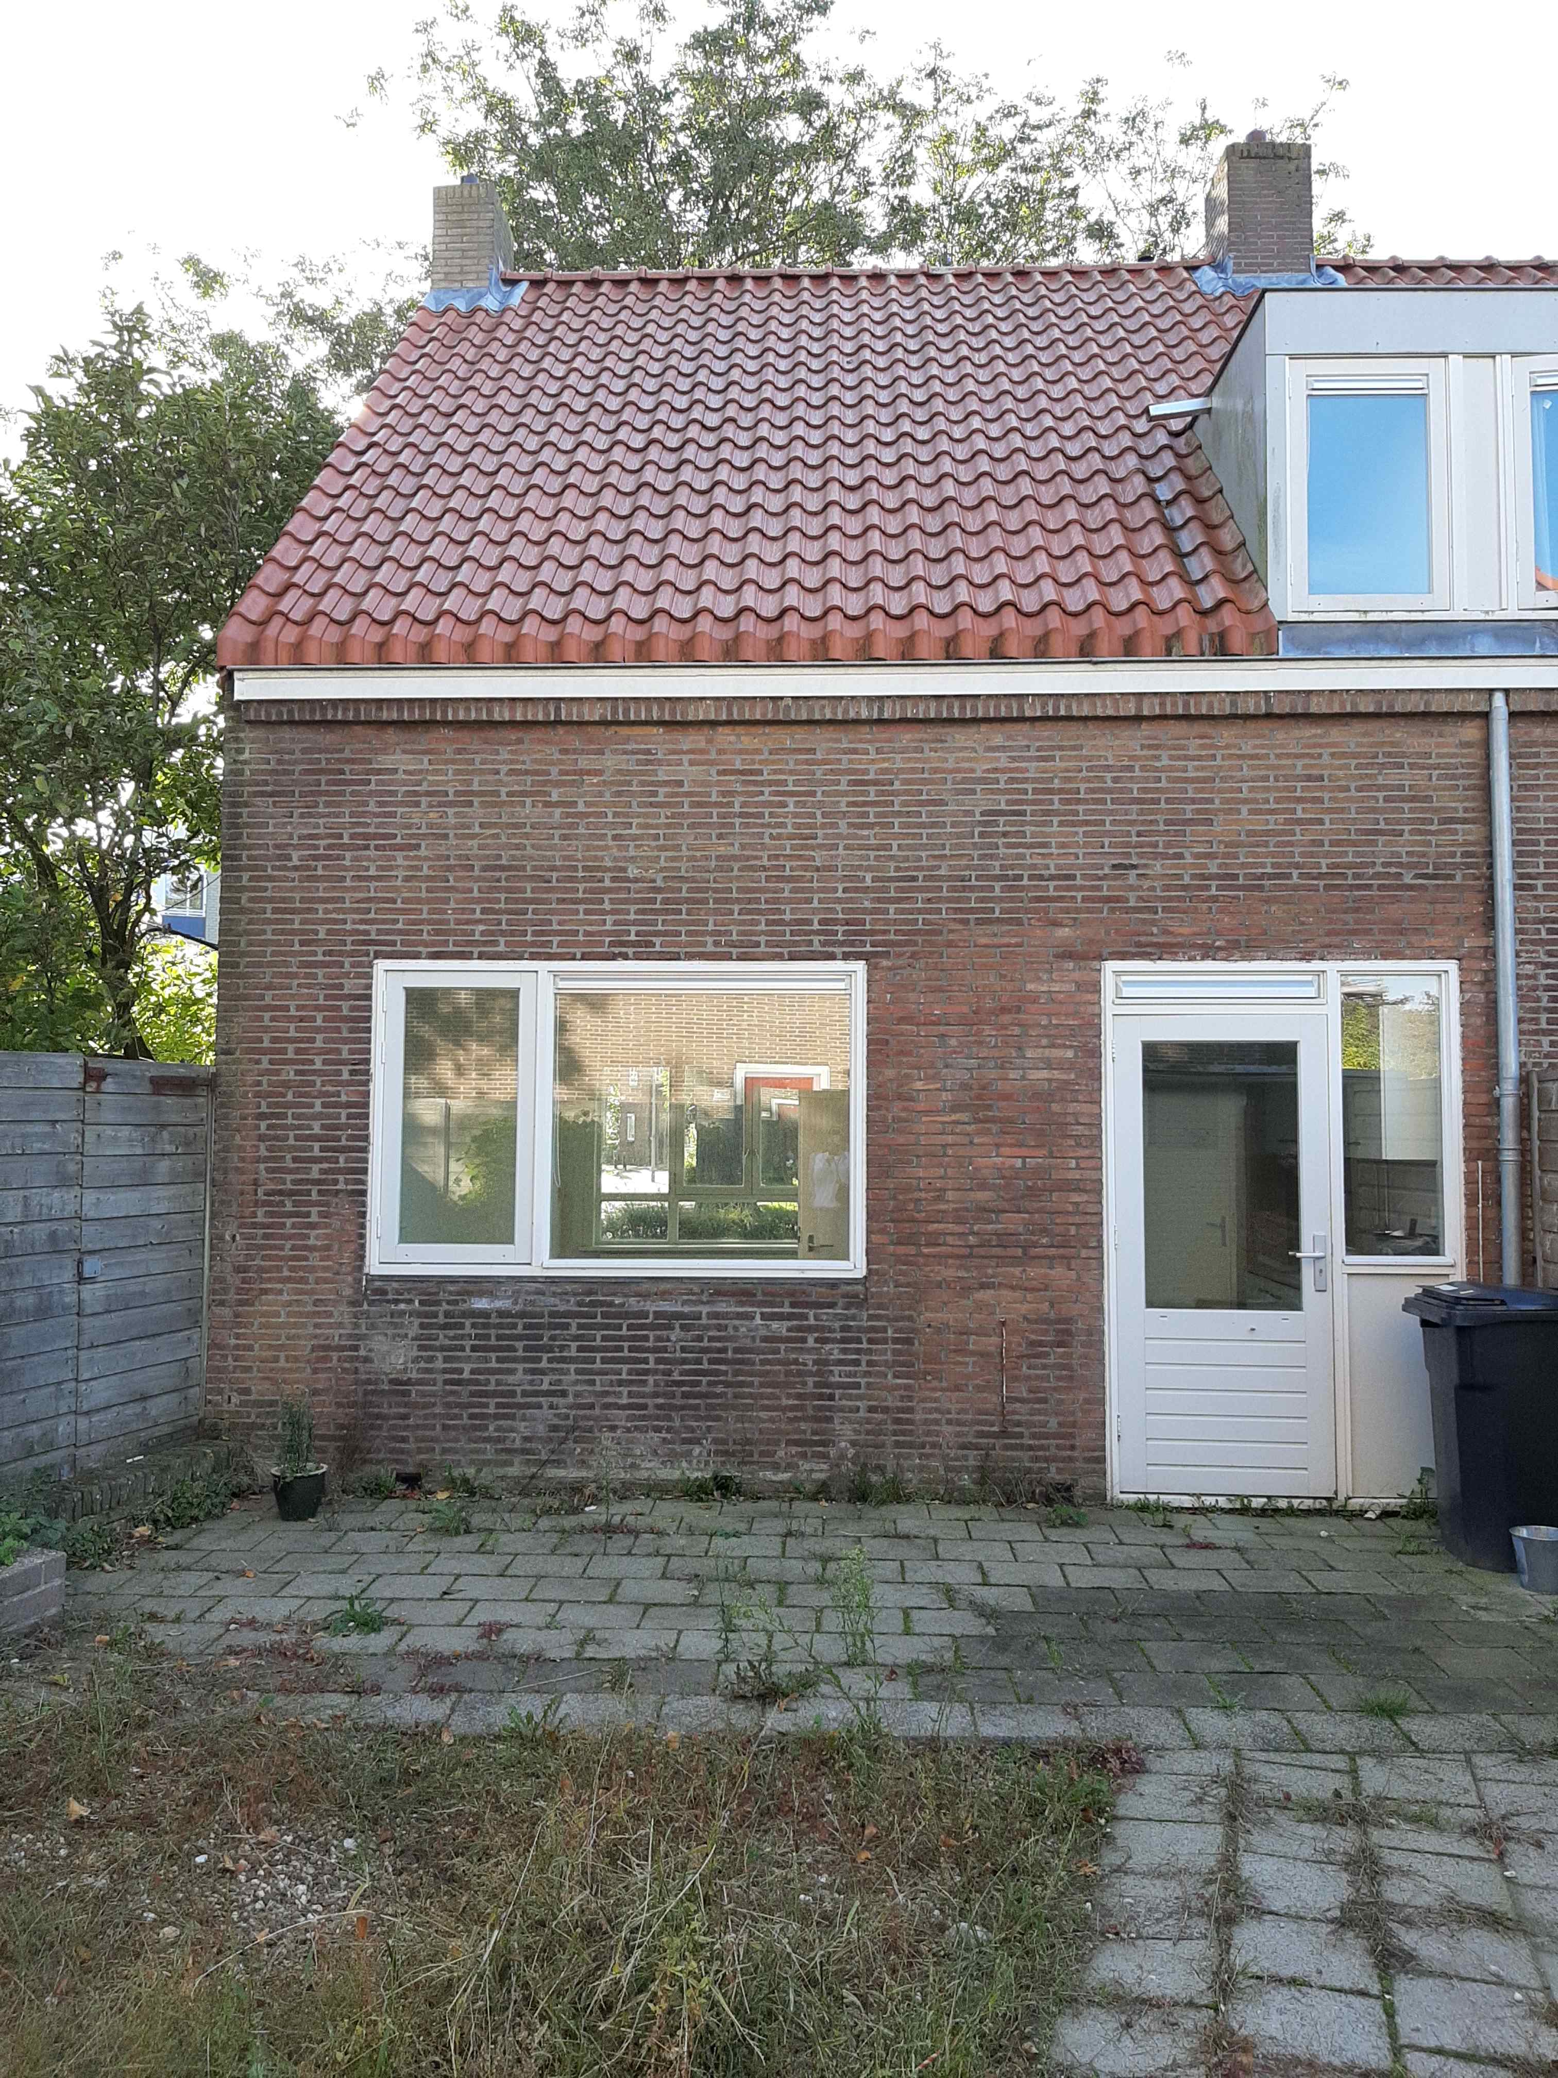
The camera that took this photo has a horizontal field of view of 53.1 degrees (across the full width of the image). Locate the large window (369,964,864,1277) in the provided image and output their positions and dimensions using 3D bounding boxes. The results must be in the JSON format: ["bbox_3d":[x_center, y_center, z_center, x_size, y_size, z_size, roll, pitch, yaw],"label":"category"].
[{"bbox_3d":[-0.742,0.366,7.201,2.281,1.442,0.099,0,-4,3],"label":"large window"}]

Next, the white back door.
[{"bbox_3d":[1.984,0.952,7.014,0.972,2.154,0.079,0,-4,3],"label":"white back door"}]

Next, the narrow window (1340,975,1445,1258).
[{"bbox_3d":[2.757,0.344,7.035,0.454,1.267,0.059,0,-4,3],"label":"narrow window"}]

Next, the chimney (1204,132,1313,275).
[{"bbox_3d":[3.356,-5.706,10.909,0.559,1.139,0.594,0,-4,3],"label":"chimney"}]

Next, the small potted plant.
[{"bbox_3d":[-2.055,1.789,6.693,0.241,0.514,0.241,0,-4,3],"label":"small potted plant"}]

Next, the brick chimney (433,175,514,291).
[{"bbox_3d":[-2.193,-5.685,11.240,0.433,0.990,0.564,0,-4,3],"label":"brick chimney"}]

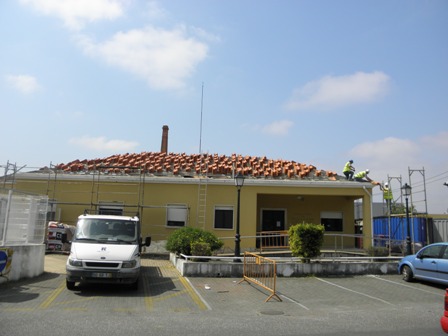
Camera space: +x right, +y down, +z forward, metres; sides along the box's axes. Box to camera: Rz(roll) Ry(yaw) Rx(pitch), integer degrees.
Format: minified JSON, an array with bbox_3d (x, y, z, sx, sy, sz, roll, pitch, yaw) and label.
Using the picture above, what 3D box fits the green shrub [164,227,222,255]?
[{"bbox_3d":[-1.283,3.129,15.306,2.450,1.330,2.000,3,-8,-13],"label":"green shrub"}]

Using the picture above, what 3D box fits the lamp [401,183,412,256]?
[{"bbox_3d":[8.075,2.344,15.858,0.420,3.400,0.420,3,-8,-13],"label":"lamp"}]

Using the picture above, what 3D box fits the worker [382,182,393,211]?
[{"bbox_3d":[8.959,1.663,19.899,0.600,1.760,0.580,9,-11,-40],"label":"worker"}]

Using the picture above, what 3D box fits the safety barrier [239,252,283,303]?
[{"bbox_3d":[0.999,3.082,10.604,0.480,1.030,2.550,4,-8,-14],"label":"safety barrier"}]

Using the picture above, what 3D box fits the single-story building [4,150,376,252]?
[{"bbox_3d":[-1.762,2.308,25.322,19.800,6.600,11.500,2,-8,0],"label":"single-story building"}]

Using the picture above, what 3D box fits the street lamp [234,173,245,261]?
[{"bbox_3d":[0.571,1.848,13.779,0.380,3.400,0.380,3,-8,-13],"label":"street lamp"}]

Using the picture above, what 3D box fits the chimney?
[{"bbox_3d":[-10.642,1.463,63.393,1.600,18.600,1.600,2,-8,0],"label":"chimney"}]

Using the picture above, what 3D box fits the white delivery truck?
[{"bbox_3d":[-3.621,2.637,12.236,2.150,2.130,5.600,3,-8,-11],"label":"white delivery truck"}]

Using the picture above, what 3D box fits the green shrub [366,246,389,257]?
[{"bbox_3d":[7.099,3.915,16.842,1.050,0.550,0.800,3,-8,-13],"label":"green shrub"}]

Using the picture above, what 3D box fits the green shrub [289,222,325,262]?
[{"bbox_3d":[3.253,2.939,14.341,1.420,1.580,1.300,3,-8,-13],"label":"green shrub"}]

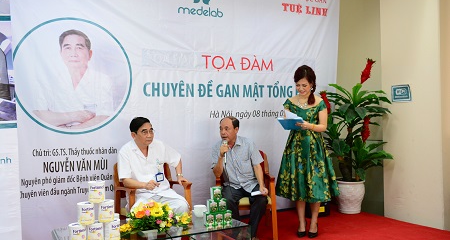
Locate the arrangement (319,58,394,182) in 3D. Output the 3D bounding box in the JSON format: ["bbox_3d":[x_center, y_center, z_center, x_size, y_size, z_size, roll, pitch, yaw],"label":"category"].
[{"bbox_3d":[1.565,0.003,5.140,0.860,1.460,0.800,-1,0,17],"label":"arrangement"}]

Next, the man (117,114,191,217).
[{"bbox_3d":[-0.679,0.597,3.949,0.620,1.210,0.780,-1,0,-26],"label":"man"}]

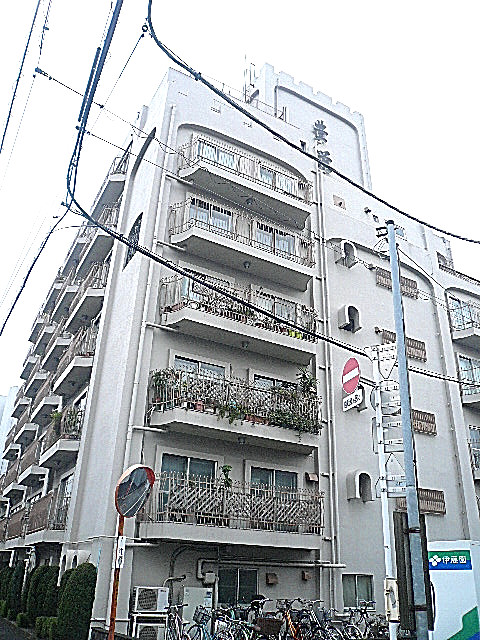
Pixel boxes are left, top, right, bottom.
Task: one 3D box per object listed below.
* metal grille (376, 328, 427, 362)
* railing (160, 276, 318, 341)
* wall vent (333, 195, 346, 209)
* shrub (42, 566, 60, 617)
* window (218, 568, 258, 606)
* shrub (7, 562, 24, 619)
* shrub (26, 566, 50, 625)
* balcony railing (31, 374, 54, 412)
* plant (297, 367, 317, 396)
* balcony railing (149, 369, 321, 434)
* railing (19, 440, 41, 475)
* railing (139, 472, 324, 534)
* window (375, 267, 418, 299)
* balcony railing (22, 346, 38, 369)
[{"bbox_3d":[6.316,1.024,19.985,2.280,0.850,0.240,15,-29,-26],"label":"metal grille"},{"bbox_3d":[0.206,-0.104,16.004,5.220,1.092,0.972,16,-30,-25],"label":"railing"},{"bbox_3d":[4.074,-4.801,21.053,0.590,0.420,0.120,15,-29,-26],"label":"wall vent"},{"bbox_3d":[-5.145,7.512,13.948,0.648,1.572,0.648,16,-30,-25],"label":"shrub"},{"bbox_3d":[-0.066,7.071,13.706,1.212,0.867,0.120,16,-29,-25],"label":"window"},{"bbox_3d":[-7.705,9.230,17.763,0.750,1.650,0.750,15,-29,-26],"label":"shrub"},{"bbox_3d":[-5.435,7.555,14.130,0.750,1.600,0.750,15,-29,-26],"label":"shrub"},{"bbox_3d":[-8.824,3.627,24.087,0.876,1.068,4.188,16,-30,-25],"label":"balcony railing"},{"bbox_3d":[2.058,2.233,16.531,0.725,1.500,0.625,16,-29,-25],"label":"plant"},{"bbox_3d":[0.154,2.506,15.224,5.525,1.150,0.750,16,-29,-25],"label":"balcony railing"},{"bbox_3d":[-9.040,6.103,22.794,0.640,1.080,4.000,15,-29,-26],"label":"railing"},{"bbox_3d":[0.056,5.046,13.976,5.525,1.137,0.750,16,-29,-25],"label":"railing"},{"bbox_3d":[6.283,-1.441,20.825,2.148,0.864,0.336,16,-30,-25],"label":"window"},{"bbox_3d":[-14.347,2.624,36.063,0.727,1.106,4.422,16,-29,-25],"label":"balcony railing"}]

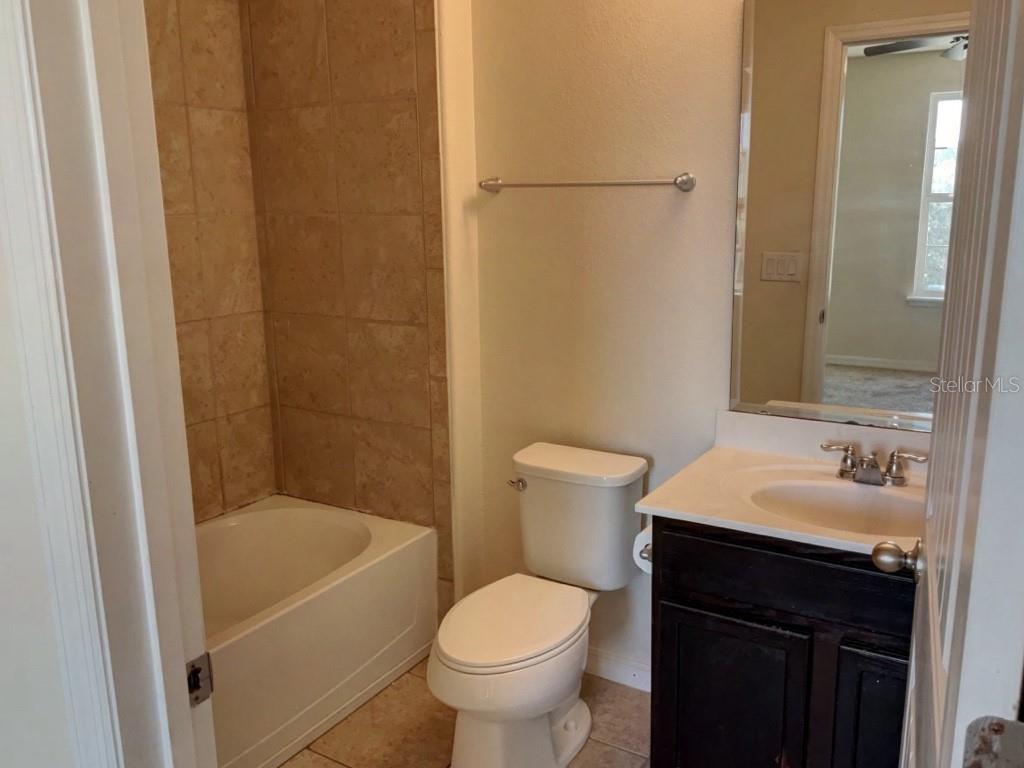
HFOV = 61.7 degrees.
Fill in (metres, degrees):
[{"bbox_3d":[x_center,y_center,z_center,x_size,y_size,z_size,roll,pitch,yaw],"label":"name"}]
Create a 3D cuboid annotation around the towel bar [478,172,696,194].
[{"bbox_3d":[0.190,-0.561,2.409,0.660,0.052,0.073,6,14,31],"label":"towel bar"}]

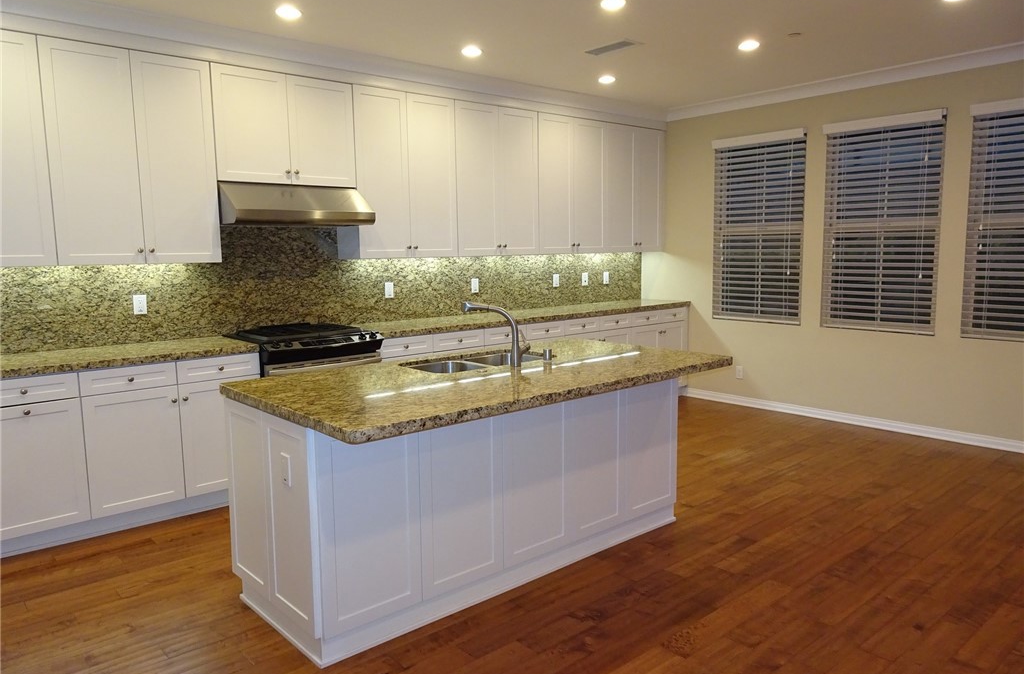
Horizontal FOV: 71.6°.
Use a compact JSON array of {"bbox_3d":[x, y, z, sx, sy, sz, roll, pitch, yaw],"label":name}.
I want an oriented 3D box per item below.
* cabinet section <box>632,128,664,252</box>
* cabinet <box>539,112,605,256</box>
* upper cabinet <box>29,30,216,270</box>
[{"bbox_3d":[1.216,-1.391,6.849,0.406,1.143,0.313,-7,9,-40],"label":"cabinet section"},{"bbox_3d":[0.427,-1.295,6.190,0.819,1.142,0.320,-7,9,-40],"label":"cabinet"},{"bbox_3d":[-2.140,-0.986,3.984,0.834,1.142,0.320,-7,9,-40],"label":"upper cabinet"}]

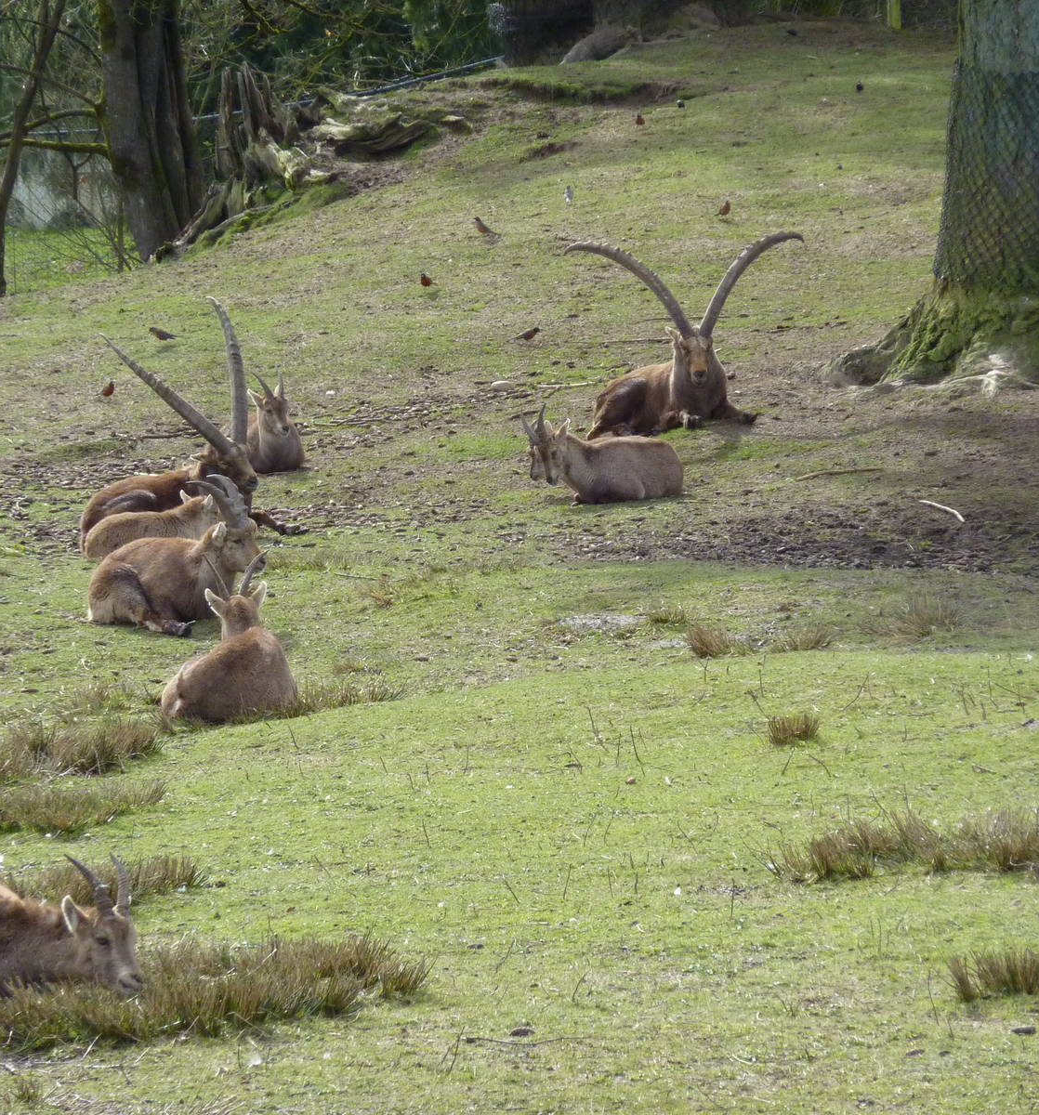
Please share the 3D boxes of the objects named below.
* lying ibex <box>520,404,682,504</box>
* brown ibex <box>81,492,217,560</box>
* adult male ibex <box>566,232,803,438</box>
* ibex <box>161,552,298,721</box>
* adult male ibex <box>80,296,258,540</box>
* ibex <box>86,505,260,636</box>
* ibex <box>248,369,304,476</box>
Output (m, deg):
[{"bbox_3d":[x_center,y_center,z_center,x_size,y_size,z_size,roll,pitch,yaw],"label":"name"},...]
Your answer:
[{"bbox_3d":[0.473,-0.594,52.100,0.930,0.560,0.410,-1,3,-14],"label":"lying ibex"},{"bbox_3d":[-1.893,-0.146,46.300,0.780,0.400,0.360,-1,3,-23],"label":"brown ibex"},{"bbox_3d":[1.111,-1.433,58.100,1.100,1.290,1.250,-2,3,-41],"label":"adult male ibex"},{"bbox_3d":[-1.229,0.331,38.100,0.430,0.660,0.780,2,3,37],"label":"ibex"},{"bbox_3d":[-1.812,-0.723,48.600,1.180,1.300,0.750,1,3,22],"label":"adult male ibex"},{"bbox_3d":[-1.633,-0.019,42.900,0.880,0.710,0.480,0,3,-9],"label":"ibex"},{"bbox_3d":[-1.261,-0.724,46.300,0.330,0.520,0.780,-2,5,-18],"label":"ibex"}]

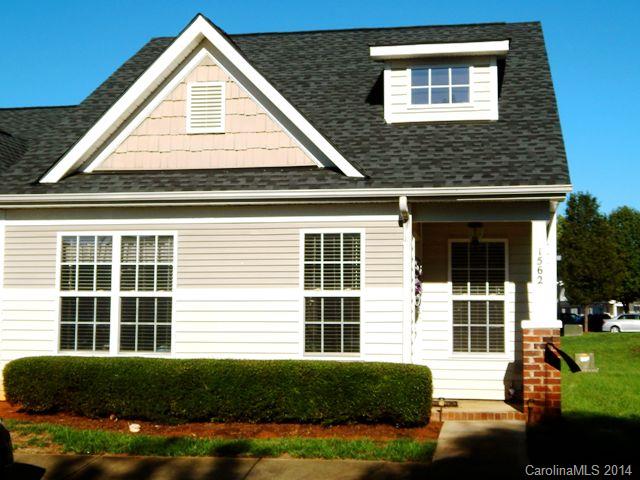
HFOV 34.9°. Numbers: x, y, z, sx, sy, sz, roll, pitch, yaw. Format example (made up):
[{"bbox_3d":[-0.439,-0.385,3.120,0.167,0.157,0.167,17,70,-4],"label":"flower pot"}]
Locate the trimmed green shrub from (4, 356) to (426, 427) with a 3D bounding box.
[{"bbox_3d":[-1.208,1.704,11.753,4.952,0.660,0.870,-1,-5,11],"label":"trimmed green shrub"}]

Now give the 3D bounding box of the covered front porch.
[{"bbox_3d":[2.008,0.841,12.411,1.770,2.510,1.620,-1,-5,11],"label":"covered front porch"}]

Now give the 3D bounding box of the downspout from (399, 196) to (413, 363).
[{"bbox_3d":[1.001,0.736,11.783,0.106,2.467,0.410,-1,-5,11],"label":"downspout"}]

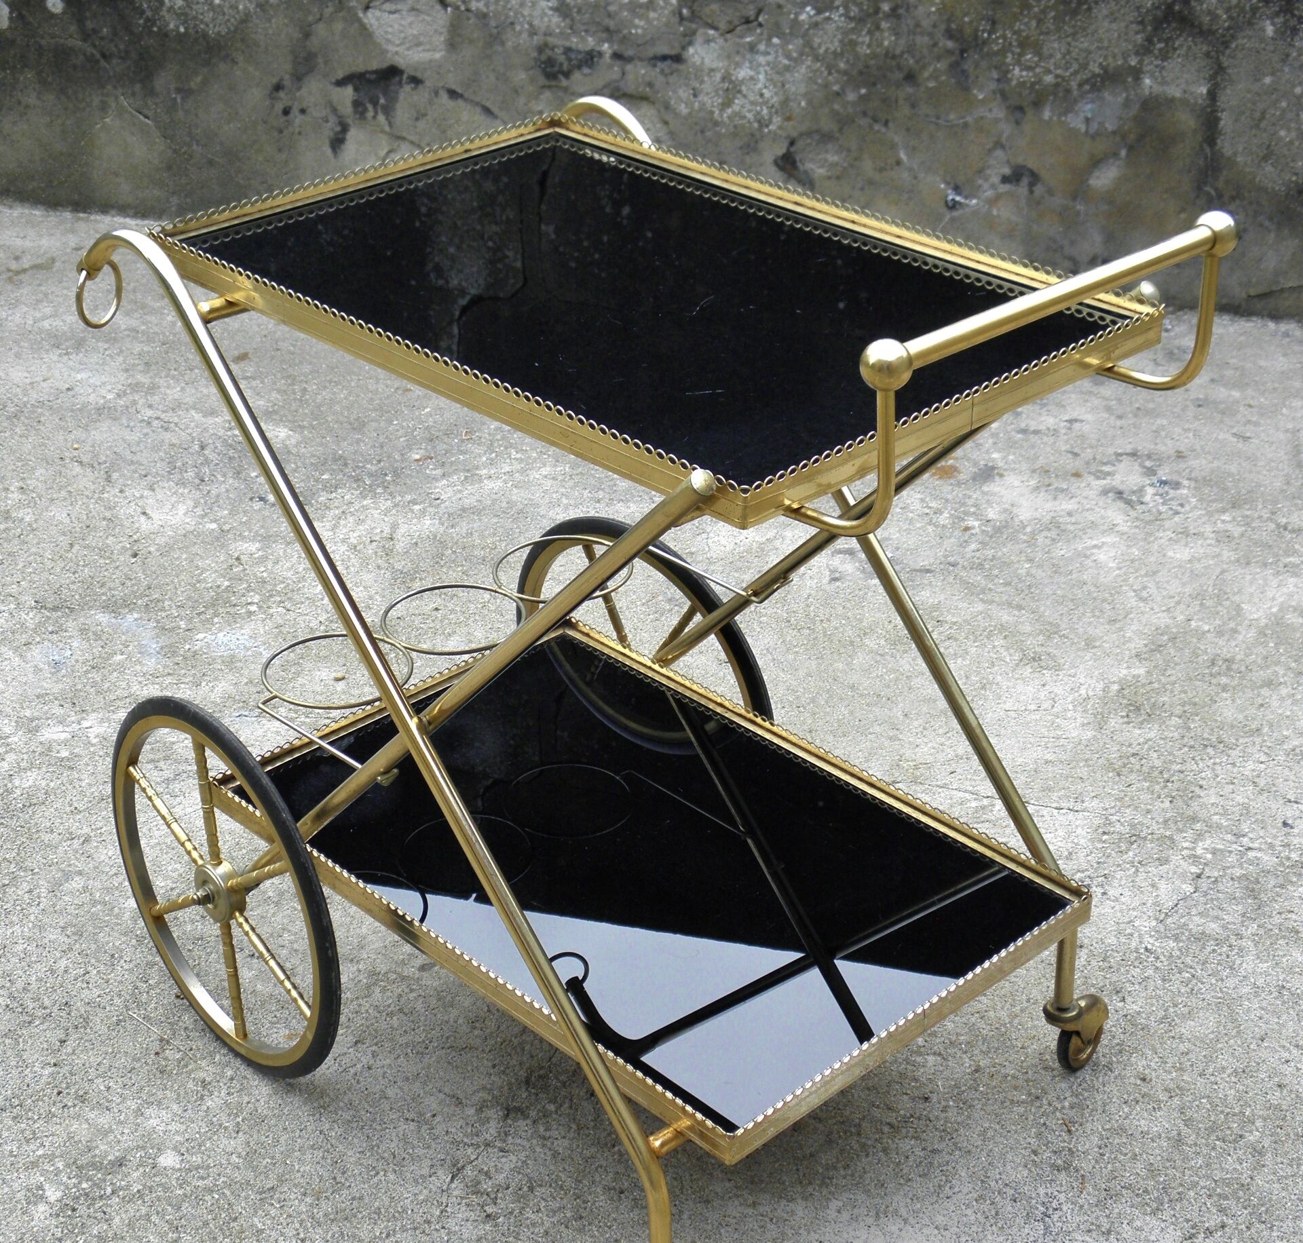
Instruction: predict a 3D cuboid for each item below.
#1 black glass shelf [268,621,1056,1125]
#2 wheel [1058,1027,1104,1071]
[{"bbox_3d":[-0.013,0.175,1.732,0.388,0.027,0.590,-25,38,-37],"label":"black glass shelf"},{"bbox_3d":[0.351,0.341,1.806,0.015,0.055,0.055,23,36,35],"label":"wheel"}]

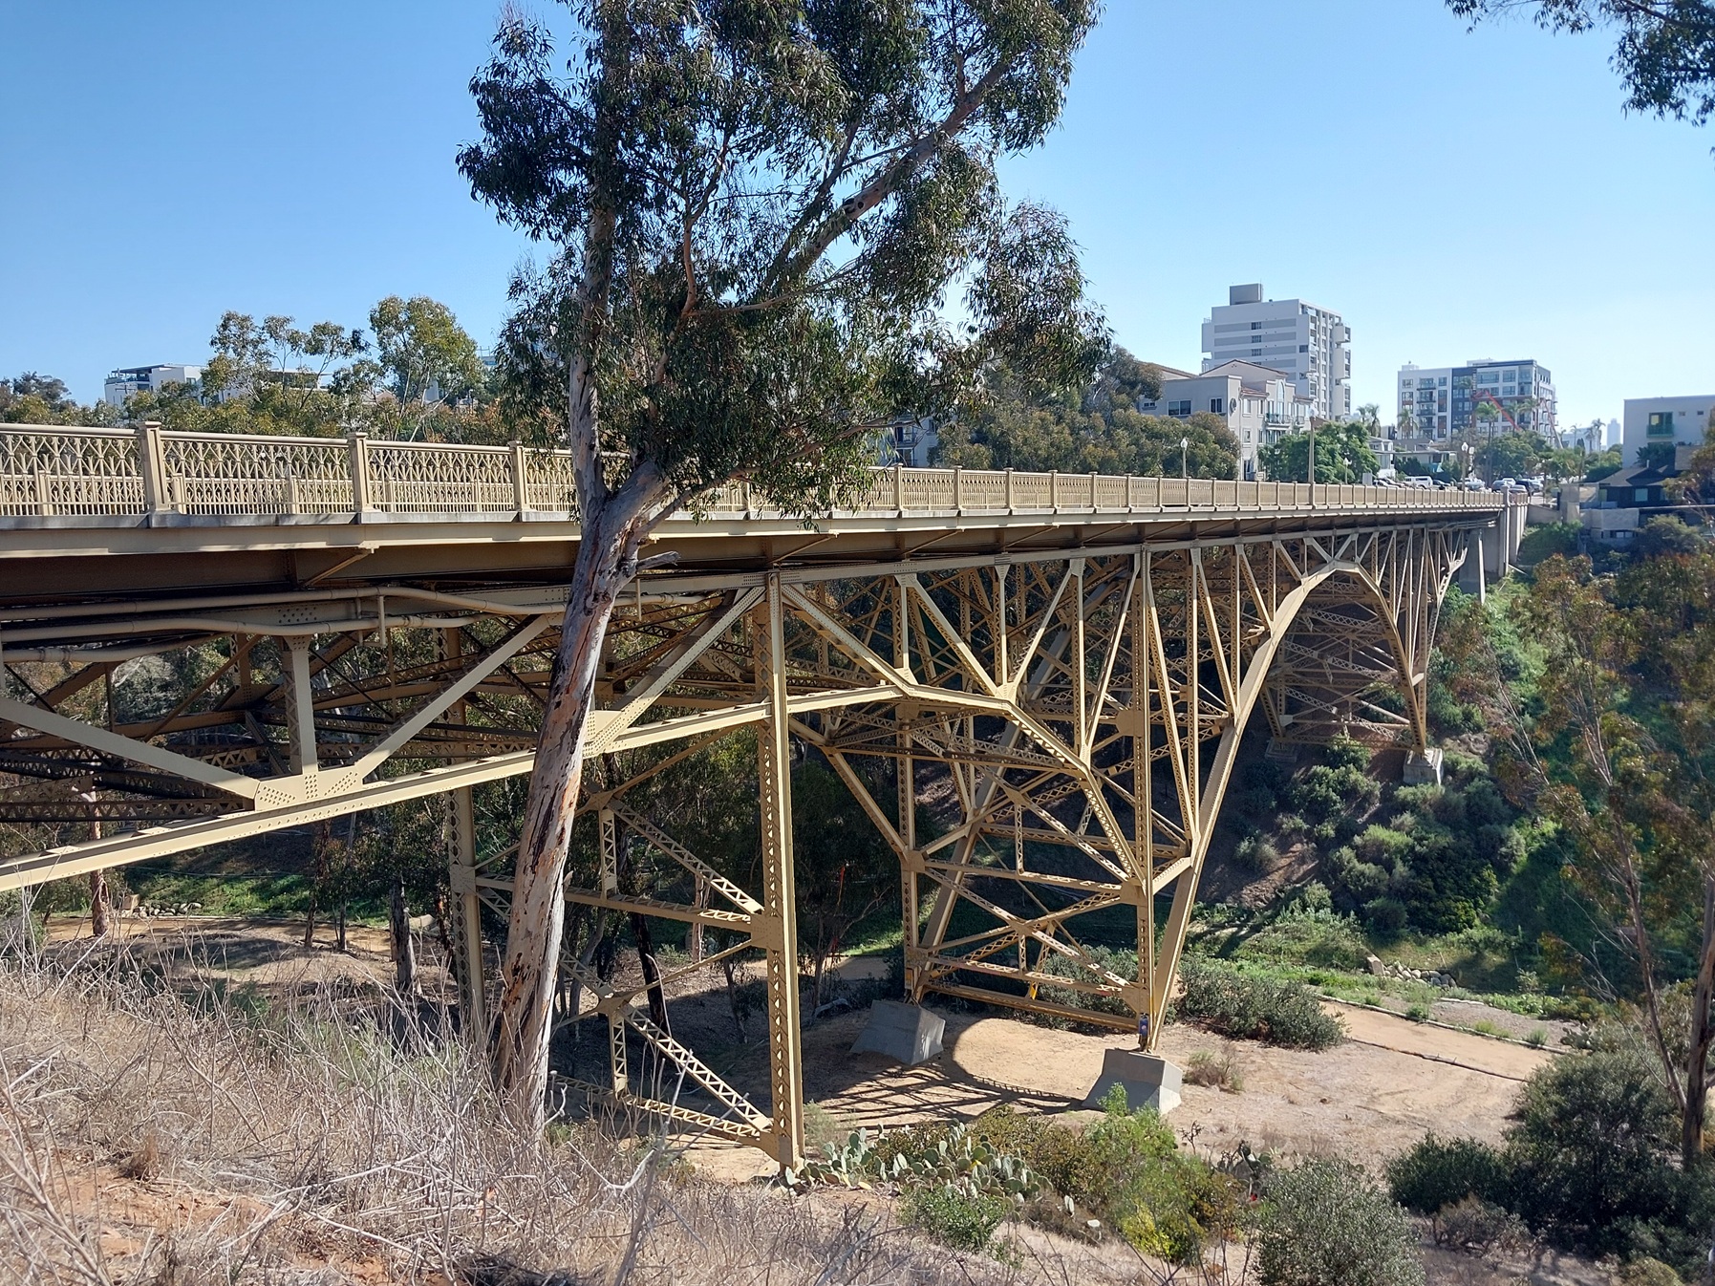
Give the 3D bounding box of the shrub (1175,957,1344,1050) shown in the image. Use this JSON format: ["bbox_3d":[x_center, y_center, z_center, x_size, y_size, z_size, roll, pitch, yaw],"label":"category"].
[{"bbox_3d":[18.389,16.210,61.474,7.654,2.900,3.827,2,8,32],"label":"shrub"}]

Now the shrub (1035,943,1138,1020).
[{"bbox_3d":[11.117,16.180,65.133,5.128,2.700,3.846,2,8,32],"label":"shrub"}]

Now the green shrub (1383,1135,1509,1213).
[{"bbox_3d":[20.611,18.297,46.793,3.967,2.100,3.174,2,8,32],"label":"green shrub"}]

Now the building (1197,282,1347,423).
[{"bbox_3d":[91.510,-54.902,290.617,25.000,42.500,27.000,2,8,32],"label":"building"}]

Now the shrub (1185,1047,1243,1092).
[{"bbox_3d":[14.870,17.665,55.846,2.358,1.468,2.005,2,8,32],"label":"shrub"}]

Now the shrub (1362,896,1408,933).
[{"bbox_3d":[32.084,16.404,81.216,2.587,1.992,2.199,2,8,32],"label":"shrub"}]

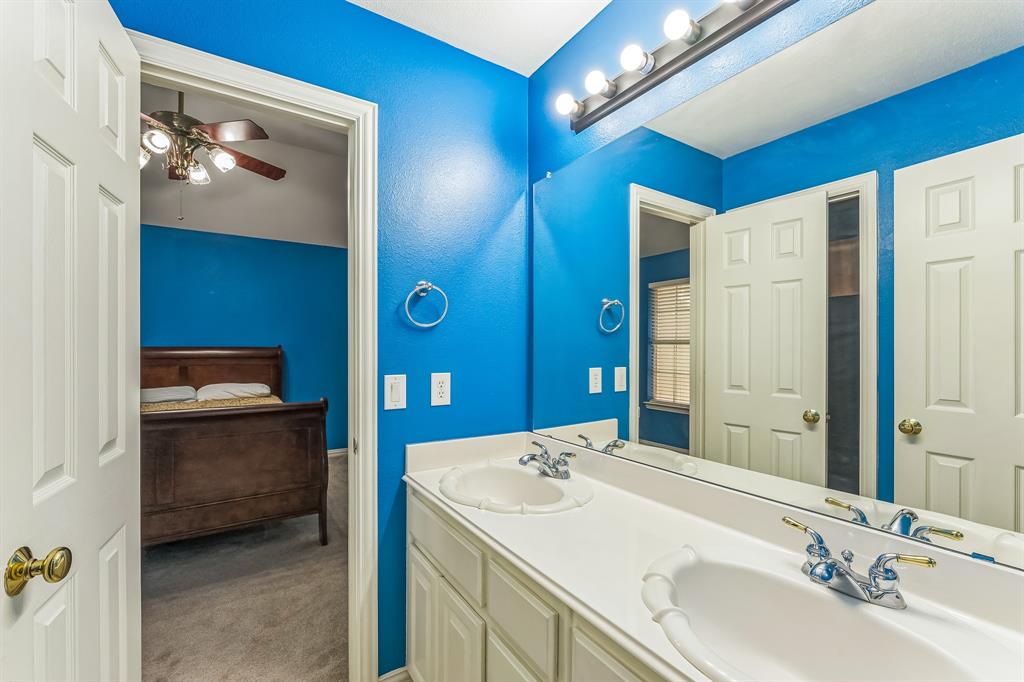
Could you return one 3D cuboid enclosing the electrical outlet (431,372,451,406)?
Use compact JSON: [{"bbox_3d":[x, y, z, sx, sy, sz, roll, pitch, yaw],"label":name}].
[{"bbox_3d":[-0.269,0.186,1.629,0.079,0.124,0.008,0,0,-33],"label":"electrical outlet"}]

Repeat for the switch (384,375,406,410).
[{"bbox_3d":[-0.417,0.185,1.533,0.079,0.124,0.010,0,0,-33],"label":"switch"}]

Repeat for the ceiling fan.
[{"bbox_3d":[-2.120,-1.310,2.715,1.300,0.660,1.300,0,0,-33],"label":"ceiling fan"}]

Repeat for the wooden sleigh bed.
[{"bbox_3d":[-2.433,0.668,3.100,1.610,1.220,2.240,0,0,-34],"label":"wooden sleigh bed"}]

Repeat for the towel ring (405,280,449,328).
[{"bbox_3d":[-0.317,-0.135,1.558,0.162,0.175,0.072,0,0,-33],"label":"towel ring"}]

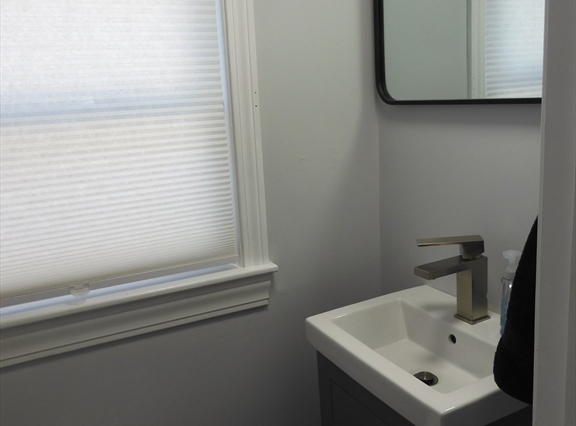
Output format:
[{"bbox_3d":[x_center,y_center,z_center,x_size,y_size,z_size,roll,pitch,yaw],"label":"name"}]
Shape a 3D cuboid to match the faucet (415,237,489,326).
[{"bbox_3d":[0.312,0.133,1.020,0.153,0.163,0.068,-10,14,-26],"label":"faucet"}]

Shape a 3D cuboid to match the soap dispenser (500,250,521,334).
[{"bbox_3d":[0.405,0.143,0.950,0.042,0.158,0.051,-5,13,-5],"label":"soap dispenser"}]

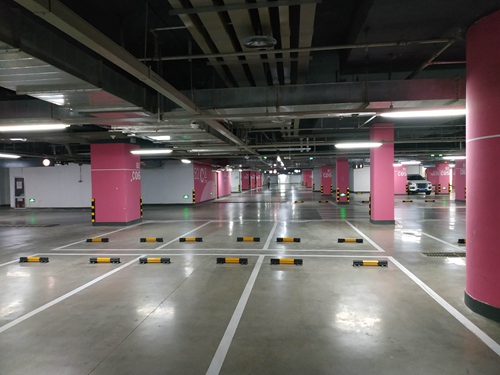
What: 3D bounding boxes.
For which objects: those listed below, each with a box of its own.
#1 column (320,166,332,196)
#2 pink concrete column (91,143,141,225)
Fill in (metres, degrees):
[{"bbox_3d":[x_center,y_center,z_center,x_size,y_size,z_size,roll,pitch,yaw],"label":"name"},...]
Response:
[{"bbox_3d":[6.546,-0.648,29.551,0.880,2.620,0.800,-1,1,8],"label":"column"},{"bbox_3d":[-4.949,-0.102,12.972,1.303,2.960,1.283,-1,1,8],"label":"pink concrete column"}]

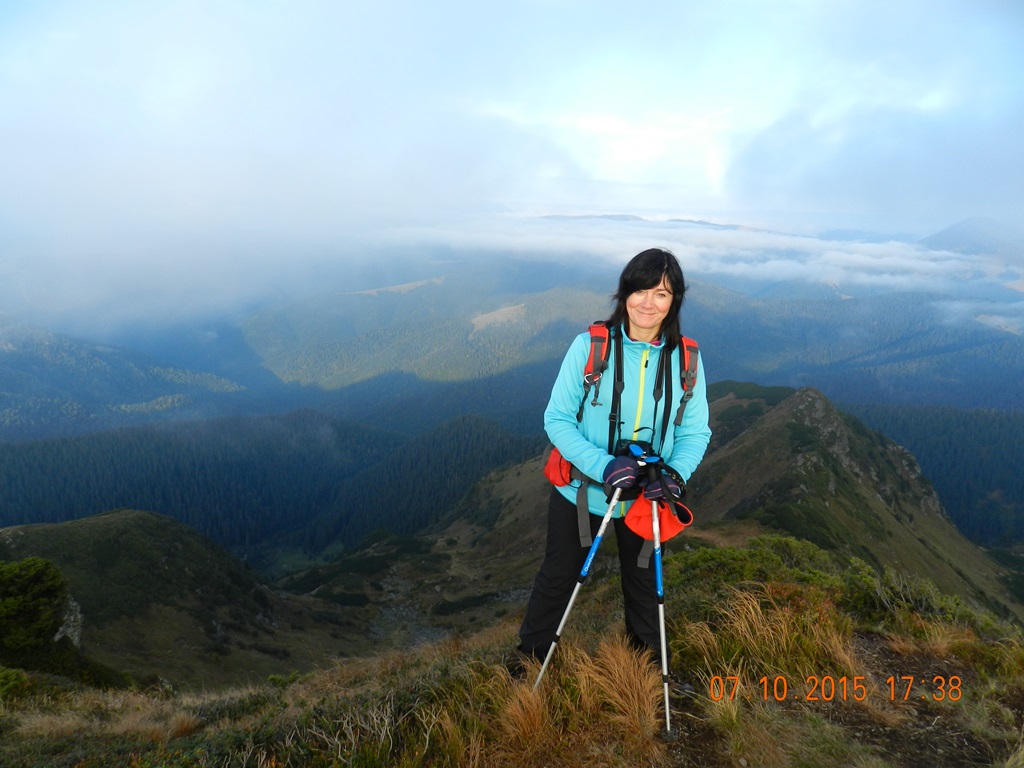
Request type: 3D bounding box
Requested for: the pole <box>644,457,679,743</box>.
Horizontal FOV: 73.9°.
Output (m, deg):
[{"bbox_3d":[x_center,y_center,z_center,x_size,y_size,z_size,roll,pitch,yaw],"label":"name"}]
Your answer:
[{"bbox_3d":[0.465,0.703,2.119,0.060,1.031,0.060,-6,15,2],"label":"pole"}]

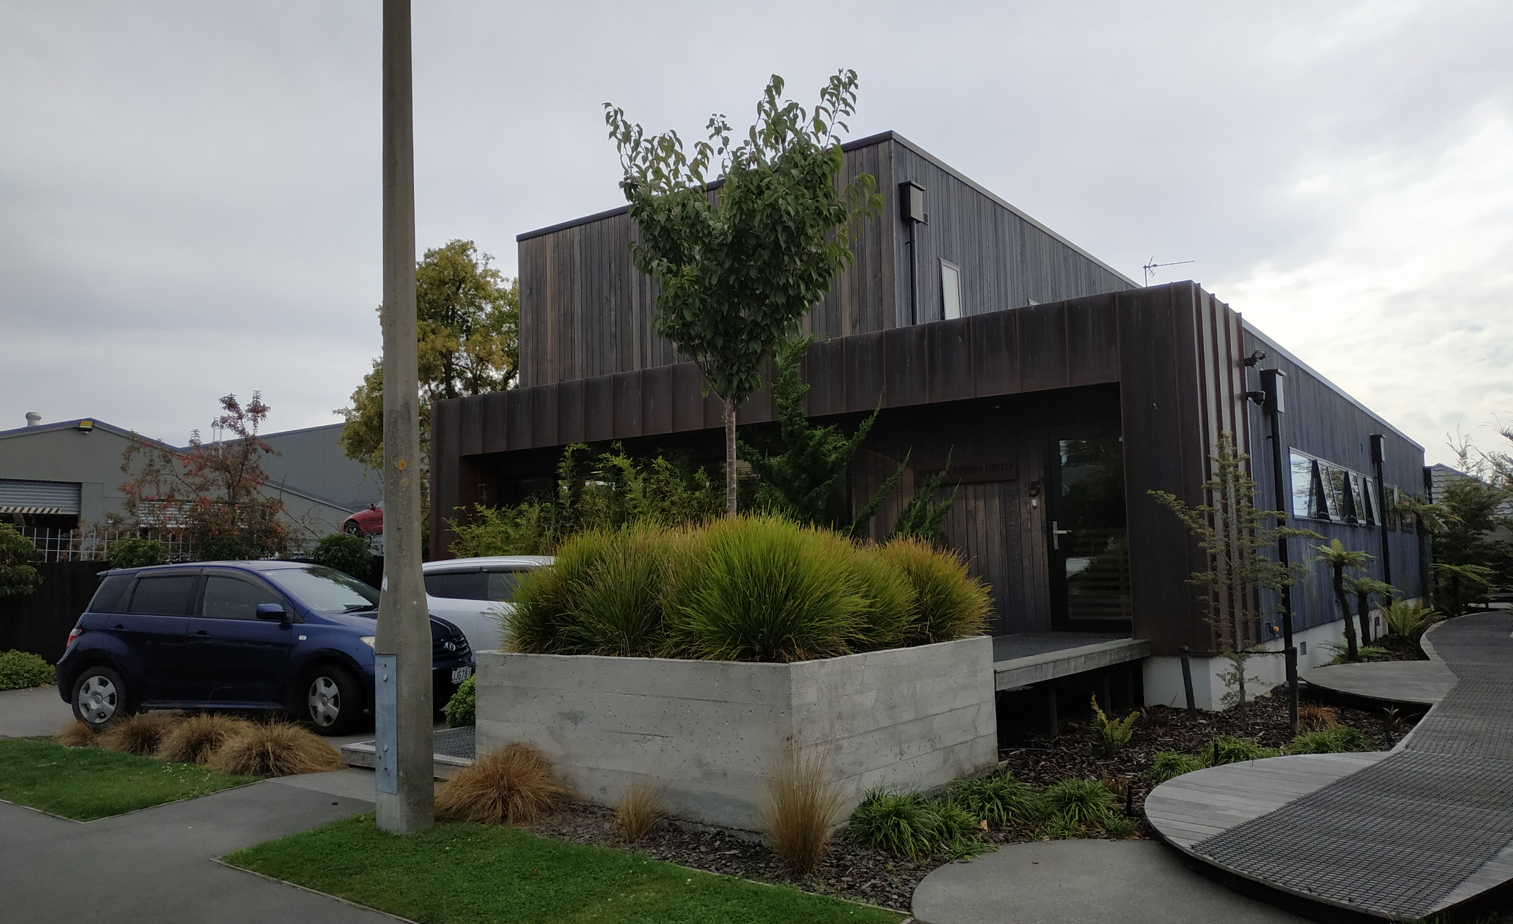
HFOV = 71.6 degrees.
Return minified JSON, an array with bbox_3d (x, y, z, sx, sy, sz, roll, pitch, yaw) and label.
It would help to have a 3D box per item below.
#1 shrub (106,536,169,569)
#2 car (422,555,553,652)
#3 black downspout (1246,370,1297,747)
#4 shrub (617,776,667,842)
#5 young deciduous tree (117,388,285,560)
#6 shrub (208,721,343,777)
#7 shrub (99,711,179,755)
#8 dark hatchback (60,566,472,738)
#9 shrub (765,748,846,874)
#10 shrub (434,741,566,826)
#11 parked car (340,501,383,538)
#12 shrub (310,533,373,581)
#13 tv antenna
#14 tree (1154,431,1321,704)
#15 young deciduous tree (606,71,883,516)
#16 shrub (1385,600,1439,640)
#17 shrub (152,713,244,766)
[{"bbox_3d":[-7.961,1.310,13.446,0.800,0.800,0.800,-5,-7,38],"label":"shrub"},{"bbox_3d":[-2.866,1.966,13.150,4.020,1.550,1.700,-2,-5,13],"label":"car"},{"bbox_3d":[5.758,0.935,11.600,0.420,4.010,0.400,-4,-7,38],"label":"black downspout"},{"bbox_3d":[-0.637,1.832,5.625,0.270,0.350,0.270,-1,-5,0],"label":"shrub"},{"bbox_3d":[-7.920,0.715,15.100,2.450,3.400,2.200,2,-6,-28],"label":"young deciduous tree"},{"bbox_3d":[-3.500,2.074,7.651,0.950,0.330,0.880,-5,-7,38],"label":"shrub"},{"bbox_3d":[-5.032,2.169,8.547,0.700,0.323,0.680,3,-6,-30],"label":"shrub"},{"bbox_3d":[-4.475,1.671,9.850,3.860,1.530,1.690,-2,-6,16],"label":"dark hatchback"},{"bbox_3d":[0.220,1.653,5.058,0.390,0.600,0.390,-1,-5,0],"label":"shrub"},{"bbox_3d":[-1.540,1.877,6.286,0.820,0.443,0.740,1,-5,-14],"label":"shrub"},{"bbox_3d":[-12.350,1.957,36.220,4.250,1.320,1.760,-3,-6,21],"label":"parked car"},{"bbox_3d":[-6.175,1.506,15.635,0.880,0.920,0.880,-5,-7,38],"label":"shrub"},{"bbox_3d":[8.366,-3.899,21.275,0.977,0.700,0.420,-3,-6,27],"label":"tv antenna"},{"bbox_3d":[4.216,1.016,9.250,1.430,2.533,1.350,-3,-6,24],"label":"tree"},{"bbox_3d":[-0.090,-0.947,7.600,1.980,3.750,1.850,0,-5,-1],"label":"young deciduous tree"},{"bbox_3d":[11.131,2.684,17.917,0.900,0.660,0.900,-5,-7,38],"label":"shrub"},{"bbox_3d":[-4.325,2.112,8.159,0.760,0.356,0.720,2,-6,-27],"label":"shrub"}]

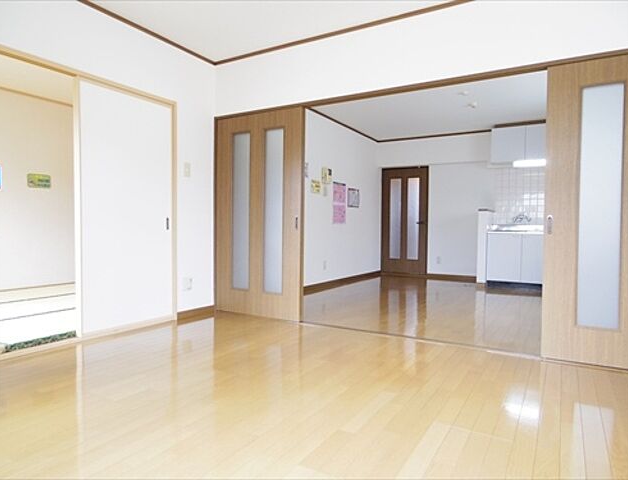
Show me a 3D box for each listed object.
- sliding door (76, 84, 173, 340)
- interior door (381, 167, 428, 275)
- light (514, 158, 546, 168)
[{"bbox_3d":[-1.471,-0.223,3.364,0.045,1.814,0.830,2,2,30],"label":"sliding door"},{"bbox_3d":[1.583,-0.320,7.400,0.830,1.863,0.100,2,2,30],"label":"interior door"},{"bbox_3d":[3.170,-1.098,6.117,0.540,0.080,0.100,2,2,30],"label":"light"}]

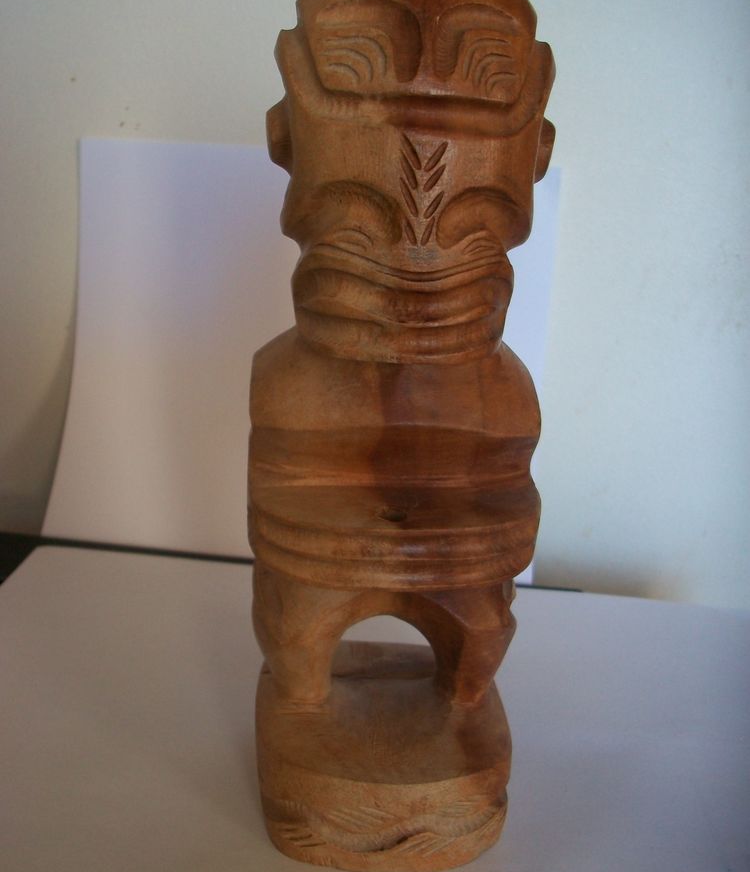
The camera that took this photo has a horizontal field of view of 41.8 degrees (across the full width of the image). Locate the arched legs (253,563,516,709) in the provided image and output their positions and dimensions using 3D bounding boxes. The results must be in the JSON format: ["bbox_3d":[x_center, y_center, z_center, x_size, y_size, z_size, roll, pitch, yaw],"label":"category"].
[{"bbox_3d":[0.002,0.051,0.260,0.065,0.036,0.037,3,17,-2],"label":"arched legs"}]

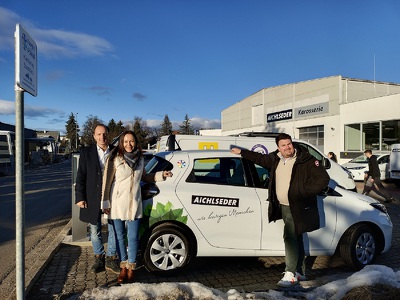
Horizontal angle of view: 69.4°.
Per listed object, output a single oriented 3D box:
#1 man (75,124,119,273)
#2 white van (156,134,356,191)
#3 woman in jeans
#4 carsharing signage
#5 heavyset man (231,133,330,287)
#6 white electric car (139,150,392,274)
[{"bbox_3d":[-1.210,0.570,3.490,0.560,1.760,0.400,0,0,-18],"label":"man"},{"bbox_3d":[1.330,0.630,7.800,4.950,1.930,1.930,1,0,-7],"label":"white van"},{"bbox_3d":[-0.715,0.633,3.260,0.780,1.680,0.440,0,0,-13],"label":"woman in jeans"},{"bbox_3d":[-1.550,-0.785,2.580,0.050,0.510,0.340,0,0,-7],"label":"carsharing signage"},{"bbox_3d":[0.940,0.665,3.400,1.100,1.730,0.520,0,0,20],"label":"heavyset man"},{"bbox_3d":[0.850,0.775,4.430,4.080,1.550,1.790,2,0,-11],"label":"white electric car"}]

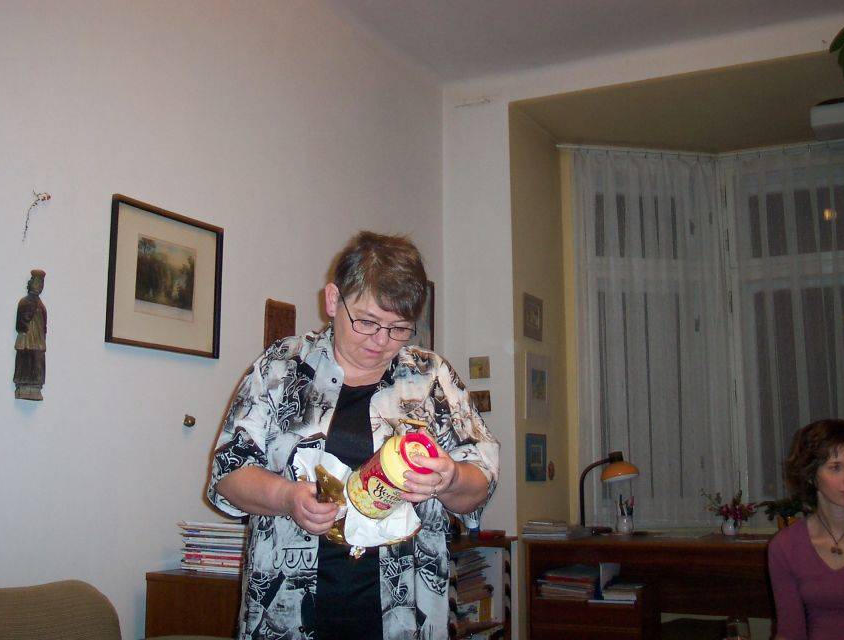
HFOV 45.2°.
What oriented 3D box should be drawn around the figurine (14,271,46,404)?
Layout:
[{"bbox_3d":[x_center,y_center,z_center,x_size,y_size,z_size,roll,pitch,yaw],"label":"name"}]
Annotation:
[{"bbox_3d":[-1.038,0.038,2.688,0.066,0.347,0.078,-5,-9,26],"label":"figurine"}]

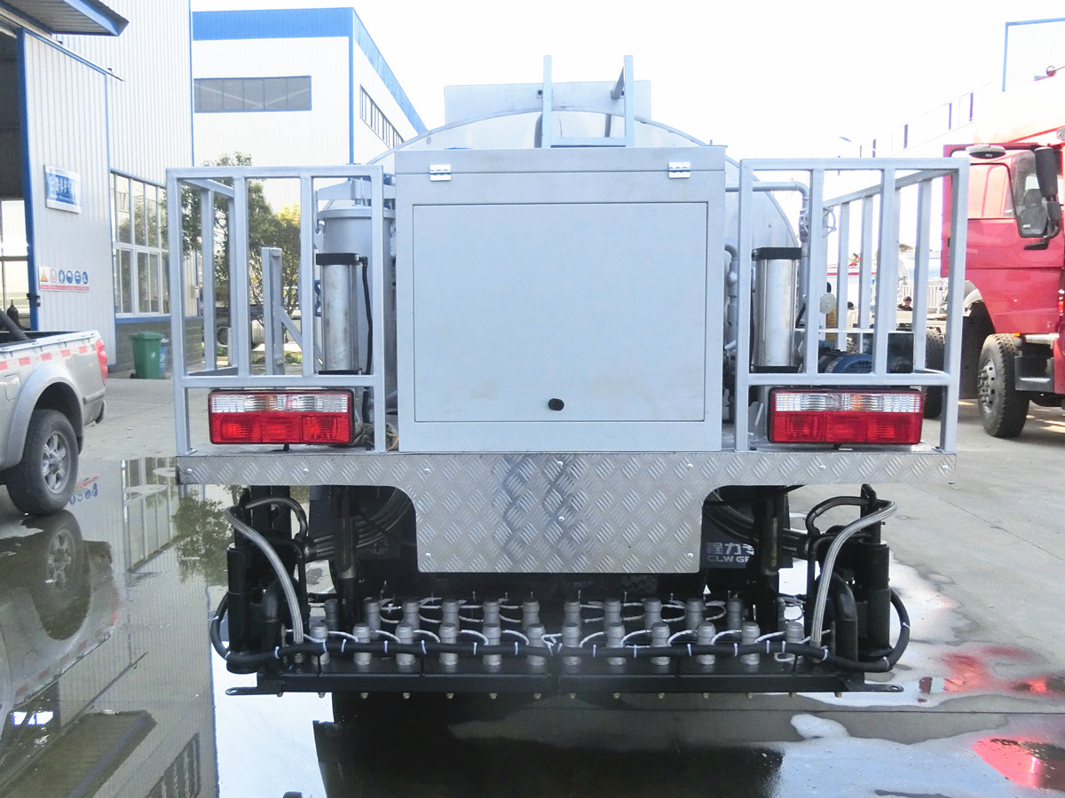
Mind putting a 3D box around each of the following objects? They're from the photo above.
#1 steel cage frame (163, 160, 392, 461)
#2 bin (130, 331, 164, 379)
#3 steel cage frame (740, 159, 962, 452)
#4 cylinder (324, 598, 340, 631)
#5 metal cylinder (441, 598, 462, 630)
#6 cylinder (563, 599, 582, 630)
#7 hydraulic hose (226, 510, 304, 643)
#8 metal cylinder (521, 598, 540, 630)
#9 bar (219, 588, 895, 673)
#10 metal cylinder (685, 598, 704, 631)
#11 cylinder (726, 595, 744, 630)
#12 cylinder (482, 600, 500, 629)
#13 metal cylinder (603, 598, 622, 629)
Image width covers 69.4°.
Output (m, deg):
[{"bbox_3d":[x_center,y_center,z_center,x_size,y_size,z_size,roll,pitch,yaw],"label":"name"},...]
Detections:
[{"bbox_3d":[-0.642,-0.241,2.153,0.541,0.723,0.400,0,6,1],"label":"steel cage frame"},{"bbox_3d":[-8.021,-0.914,16.000,0.610,1.000,0.510,4,8,33],"label":"bin"},{"bbox_3d":[0.821,-0.289,2.501,0.572,0.750,1.070,0,7,1],"label":"steel cage frame"},{"bbox_3d":[-0.572,0.631,2.201,0.047,0.105,0.047,0,6,1],"label":"cylinder"},{"bbox_3d":[-0.244,0.663,2.328,0.053,0.110,0.053,0,7,1],"label":"metal cylinder"},{"bbox_3d":[0.115,0.624,2.189,0.047,0.105,0.047,0,6,1],"label":"cylinder"},{"bbox_3d":[-0.725,0.495,2.098,0.200,0.385,0.130,0,6,1],"label":"hydraulic hose"},{"bbox_3d":[-0.005,0.625,2.191,0.047,0.105,0.047,0,6,1],"label":"metal cylinder"},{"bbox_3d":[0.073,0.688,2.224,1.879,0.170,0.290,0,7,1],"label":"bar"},{"bbox_3d":[0.487,0.654,2.308,0.053,0.110,0.053,0,7,1],"label":"metal cylinder"},{"bbox_3d":[0.574,0.621,2.180,0.047,0.105,0.047,0,6,1],"label":"cylinder"},{"bbox_3d":[-0.123,0.662,2.325,0.053,0.110,0.053,0,7,1],"label":"cylinder"},{"bbox_3d":[0.240,0.657,2.314,0.053,0.110,0.053,0,7,1],"label":"metal cylinder"}]

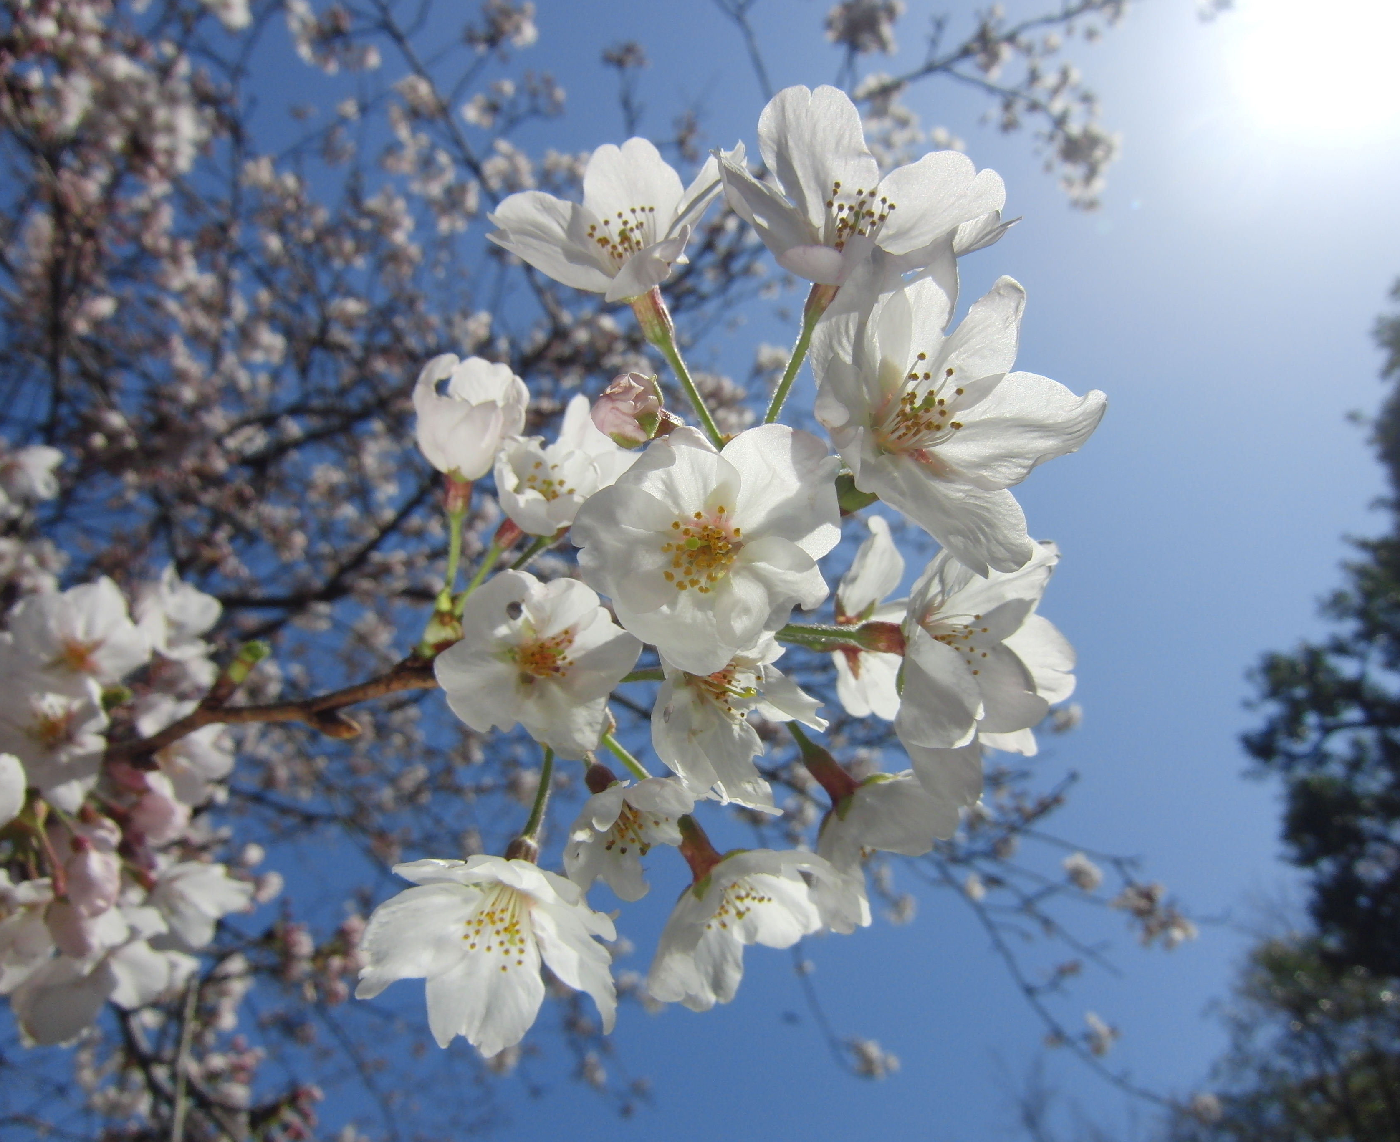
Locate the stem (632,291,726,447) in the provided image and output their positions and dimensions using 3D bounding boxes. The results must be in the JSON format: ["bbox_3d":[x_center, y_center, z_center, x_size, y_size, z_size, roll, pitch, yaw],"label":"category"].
[{"bbox_3d":[-0.003,-0.031,0.160,0.005,0.005,0.028,-25,-73,4],"label":"stem"}]

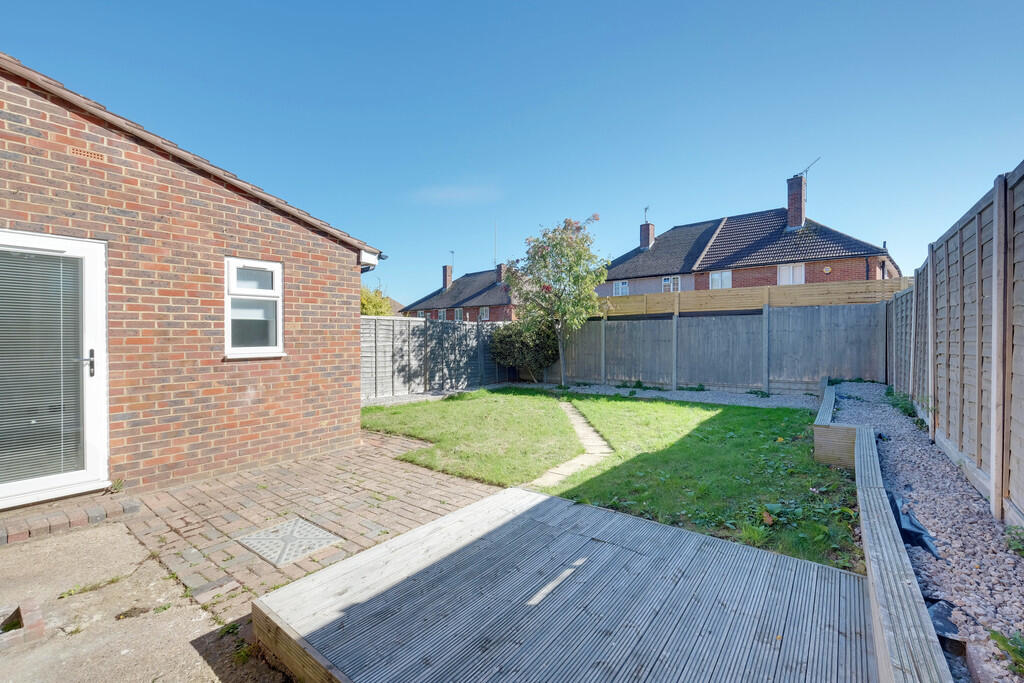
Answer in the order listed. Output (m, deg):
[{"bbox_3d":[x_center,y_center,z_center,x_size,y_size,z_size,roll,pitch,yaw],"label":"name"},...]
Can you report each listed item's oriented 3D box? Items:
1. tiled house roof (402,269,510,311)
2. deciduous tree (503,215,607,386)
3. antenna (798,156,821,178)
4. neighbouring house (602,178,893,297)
[{"bbox_3d":[-2.431,-4.661,39.482,14.169,3.752,8.918,0,1,41],"label":"tiled house roof"},{"bbox_3d":[1.300,-1.240,13.000,3.050,5.200,2.900,0,1,0],"label":"deciduous tree"},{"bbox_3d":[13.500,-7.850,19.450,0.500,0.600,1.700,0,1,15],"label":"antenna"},{"bbox_3d":[11.840,-3.240,23.600,13.900,9.200,9.200,1,1,43],"label":"neighbouring house"}]

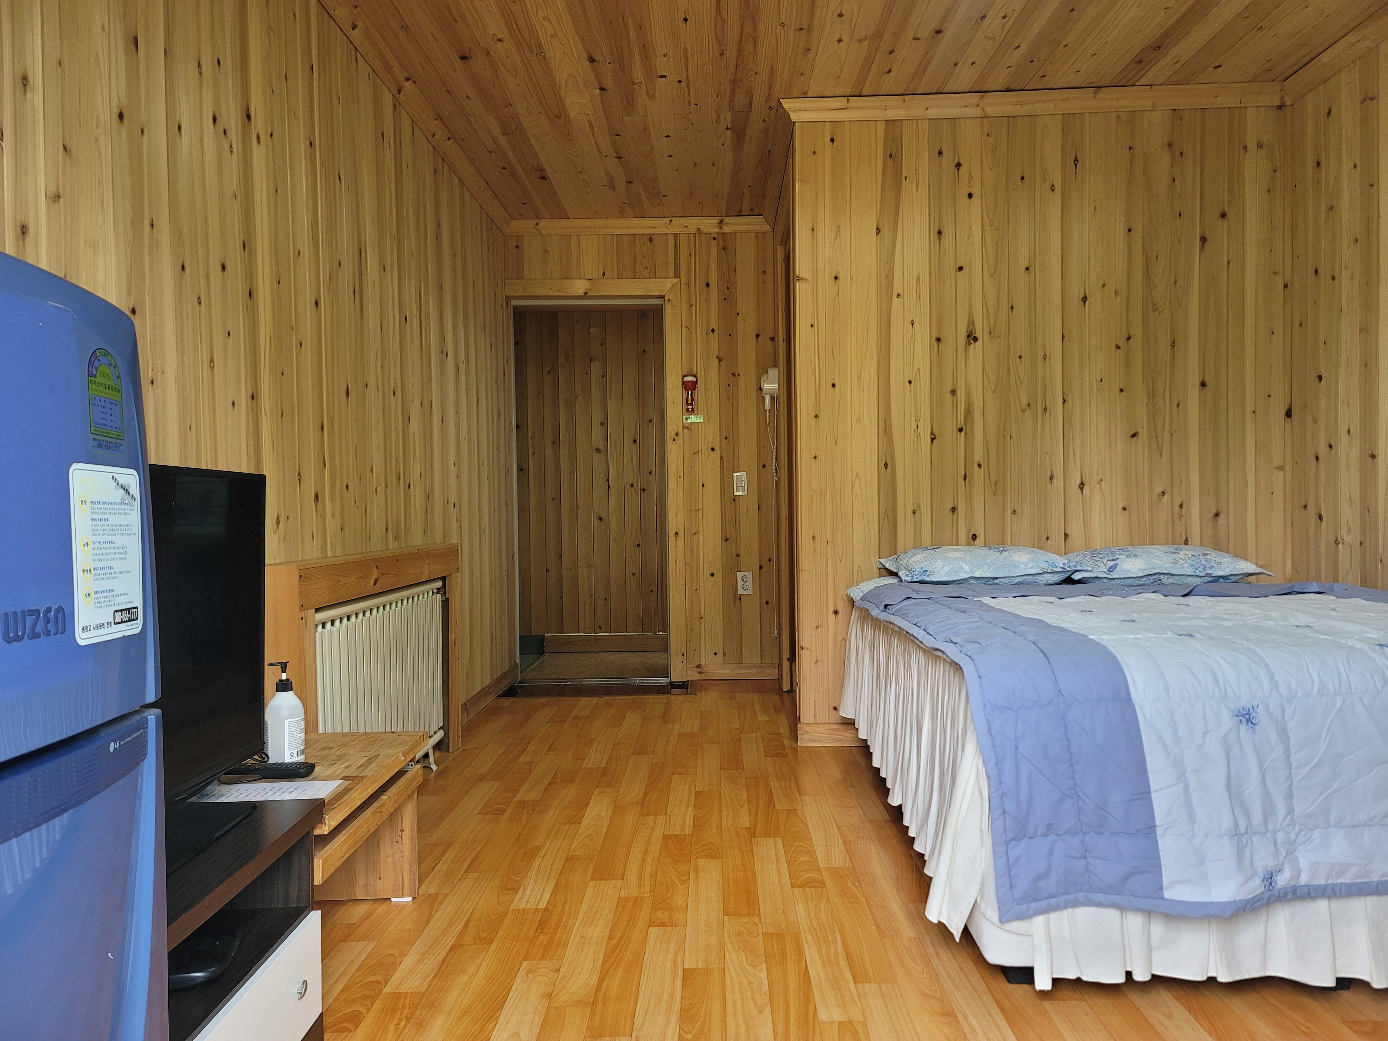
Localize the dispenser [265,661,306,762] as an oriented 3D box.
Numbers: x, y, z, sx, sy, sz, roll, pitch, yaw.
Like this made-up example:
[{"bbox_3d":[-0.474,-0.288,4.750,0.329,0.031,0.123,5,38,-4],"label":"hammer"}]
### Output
[{"bbox_3d":[-0.887,0.417,2.175,0.088,0.218,0.087,-1,1,-4],"label":"dispenser"}]

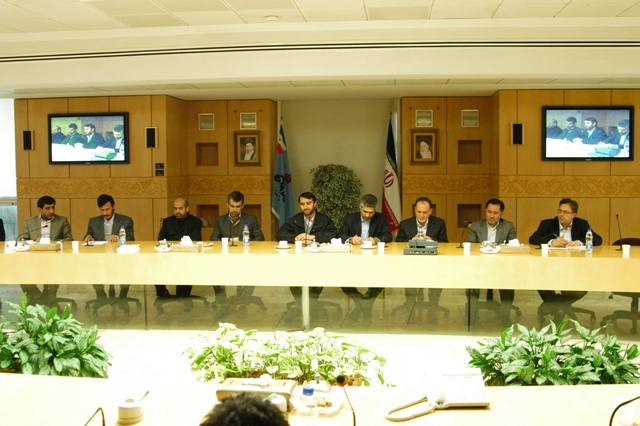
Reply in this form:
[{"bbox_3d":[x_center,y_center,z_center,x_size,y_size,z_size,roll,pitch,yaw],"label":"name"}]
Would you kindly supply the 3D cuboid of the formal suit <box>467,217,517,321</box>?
[{"bbox_3d":[1.762,0.521,6.570,0.520,0.940,0.620,1,3,15],"label":"formal suit"}]

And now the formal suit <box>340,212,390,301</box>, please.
[{"bbox_3d":[0.473,0.469,6.800,0.560,0.970,0.620,0,3,8],"label":"formal suit"}]

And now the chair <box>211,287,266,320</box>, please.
[{"bbox_3d":[-0.906,0.613,7.200,0.630,0.940,0.640,0,3,0],"label":"chair"}]

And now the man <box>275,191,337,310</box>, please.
[{"bbox_3d":[-0.144,0.424,7.100,0.640,1.320,0.700,0,3,0],"label":"man"}]

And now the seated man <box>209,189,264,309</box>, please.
[{"bbox_3d":[-0.896,0.408,6.950,0.590,1.310,0.720,0,3,5],"label":"seated man"}]

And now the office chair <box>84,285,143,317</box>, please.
[{"bbox_3d":[-2.180,0.625,6.782,0.630,0.860,0.630,0,5,5],"label":"office chair"}]

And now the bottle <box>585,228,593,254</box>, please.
[{"bbox_3d":[2.496,0.242,5.930,0.066,0.215,0.066,0,3,11],"label":"bottle"}]

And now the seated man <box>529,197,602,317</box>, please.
[{"bbox_3d":[2.464,0.450,6.420,0.720,1.250,0.750,1,3,15],"label":"seated man"}]

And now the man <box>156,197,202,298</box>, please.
[{"bbox_3d":[-1.463,0.450,6.702,0.520,1.220,0.700,0,5,5],"label":"man"}]

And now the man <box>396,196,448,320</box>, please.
[{"bbox_3d":[1.044,0.445,6.487,0.540,1.240,0.720,0,5,5],"label":"man"}]

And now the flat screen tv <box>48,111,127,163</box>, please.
[{"bbox_3d":[-3.348,-1.075,9.321,1.211,0.735,0.100,0,3,5],"label":"flat screen tv"}]

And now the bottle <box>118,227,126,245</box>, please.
[{"bbox_3d":[-2.106,0.238,6.830,0.068,0.205,0.068,0,3,0],"label":"bottle"}]

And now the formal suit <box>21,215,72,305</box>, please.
[{"bbox_3d":[-2.881,0.473,6.784,0.600,0.980,0.620,0,5,5],"label":"formal suit"}]

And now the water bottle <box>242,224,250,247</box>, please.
[{"bbox_3d":[-0.732,0.212,6.358,0.067,0.210,0.067,0,5,5],"label":"water bottle"}]

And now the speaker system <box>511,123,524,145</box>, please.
[{"bbox_3d":[2.683,-1.065,8.717,0.171,0.289,0.150,0,3,5],"label":"speaker system"}]

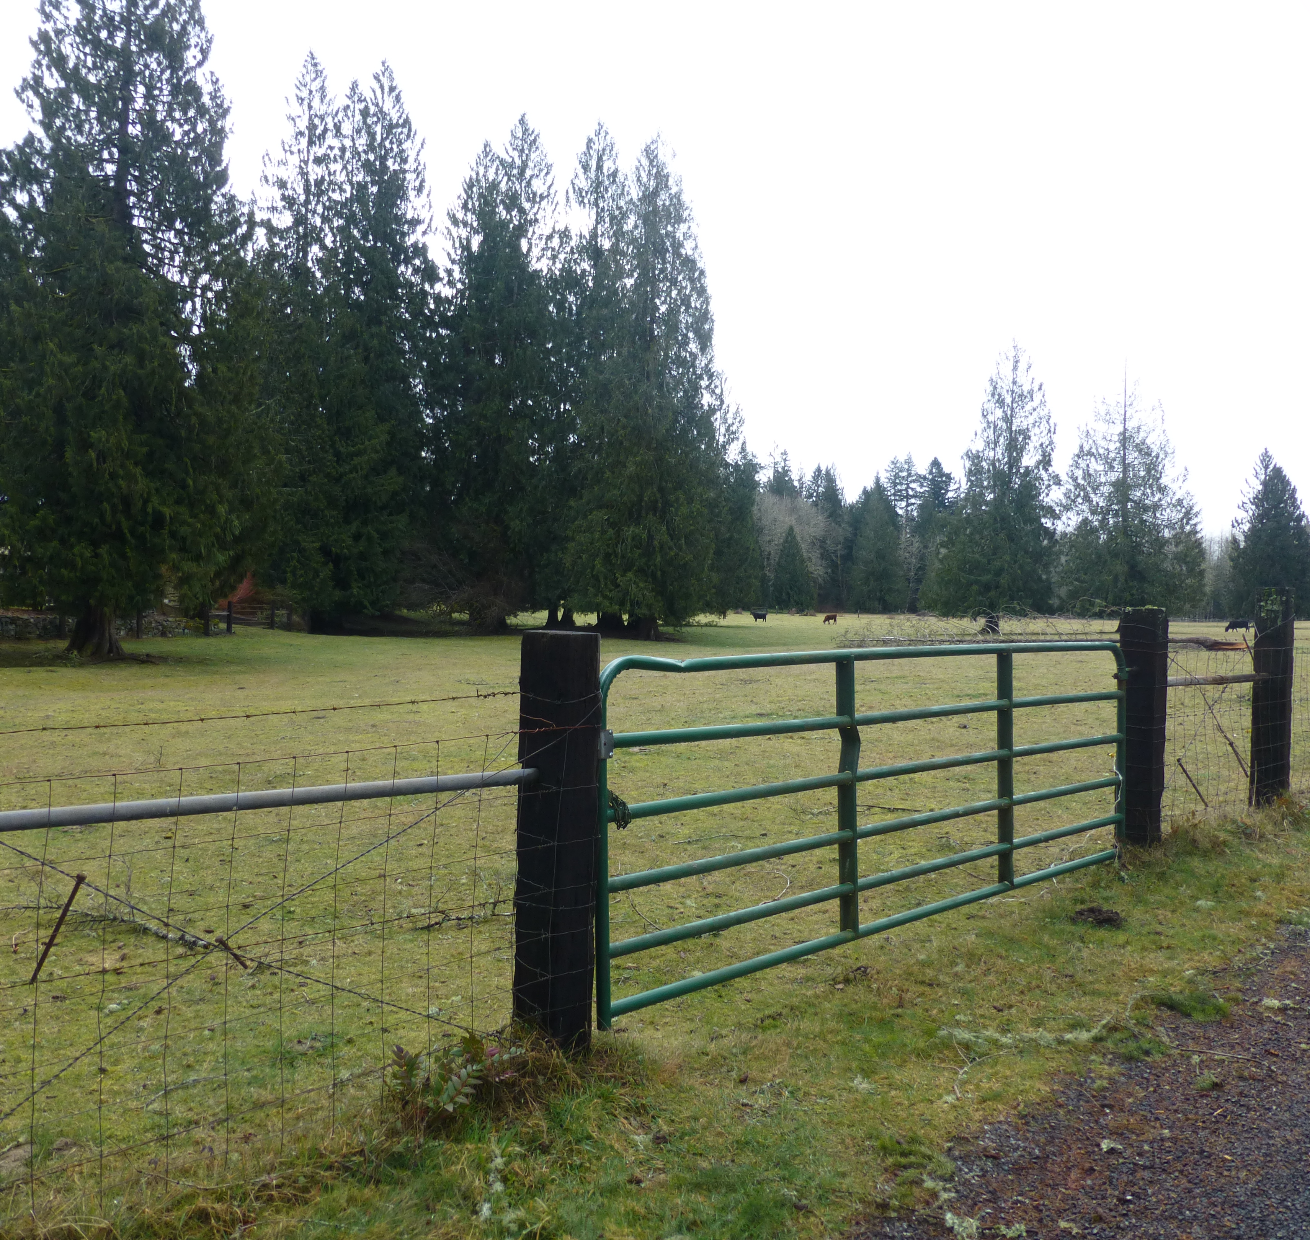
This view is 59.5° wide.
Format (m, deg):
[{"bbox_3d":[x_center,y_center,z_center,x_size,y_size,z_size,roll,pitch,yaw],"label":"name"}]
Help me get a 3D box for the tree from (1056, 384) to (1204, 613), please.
[{"bbox_3d":[38.818,-9.638,94.000,11.863,20.865,11.269,1,1,0],"label":"tree"}]

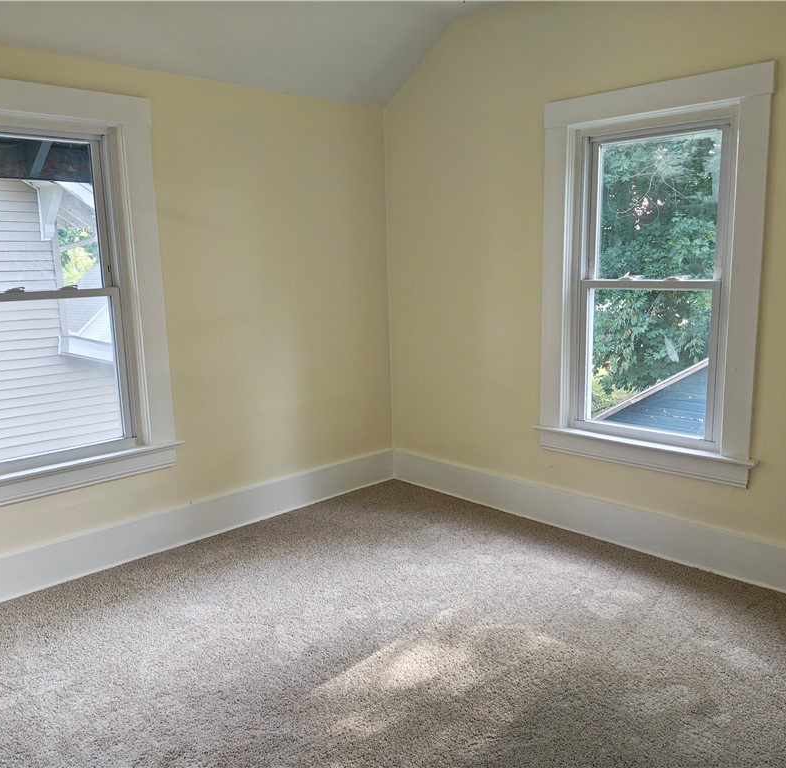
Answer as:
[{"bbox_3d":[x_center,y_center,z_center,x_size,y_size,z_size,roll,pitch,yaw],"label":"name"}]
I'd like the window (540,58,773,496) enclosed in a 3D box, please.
[{"bbox_3d":[1.137,-0.457,3.382,0.120,1.723,1.087,-11,14,-43],"label":"window"}]

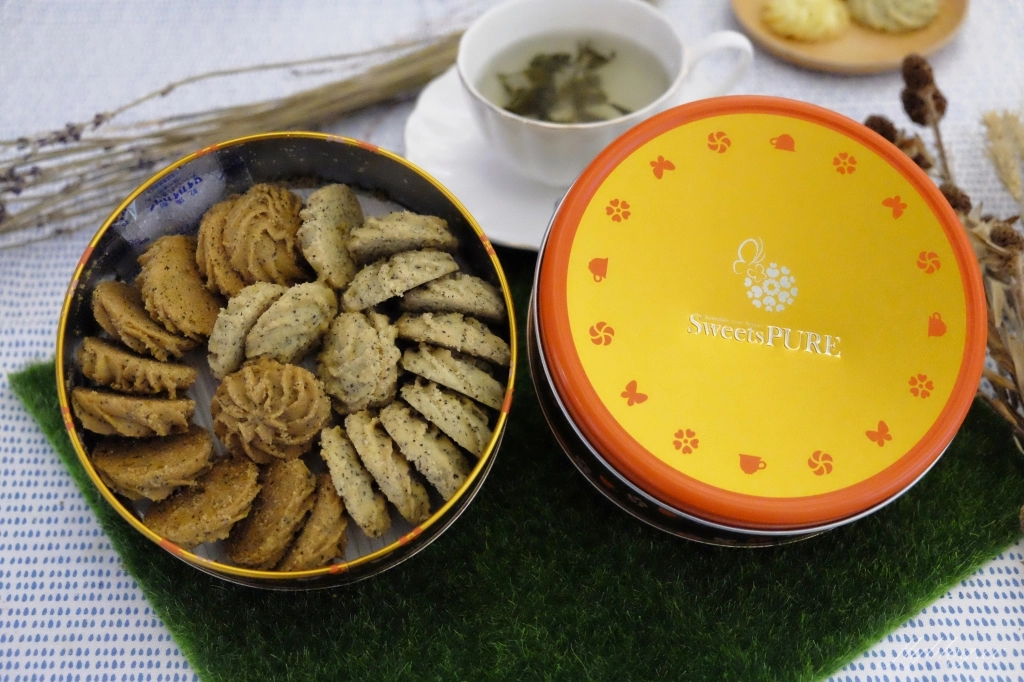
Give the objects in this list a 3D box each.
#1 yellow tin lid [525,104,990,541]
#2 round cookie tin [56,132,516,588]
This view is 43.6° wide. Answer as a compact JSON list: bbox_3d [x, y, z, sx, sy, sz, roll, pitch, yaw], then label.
[{"bbox_3d":[0.088,-0.014,0.446,0.160,0.014,0.160,1,73,-3],"label":"yellow tin lid"},{"bbox_3d":[-0.089,0.008,0.529,0.184,0.054,0.184,0,75,-4],"label":"round cookie tin"}]

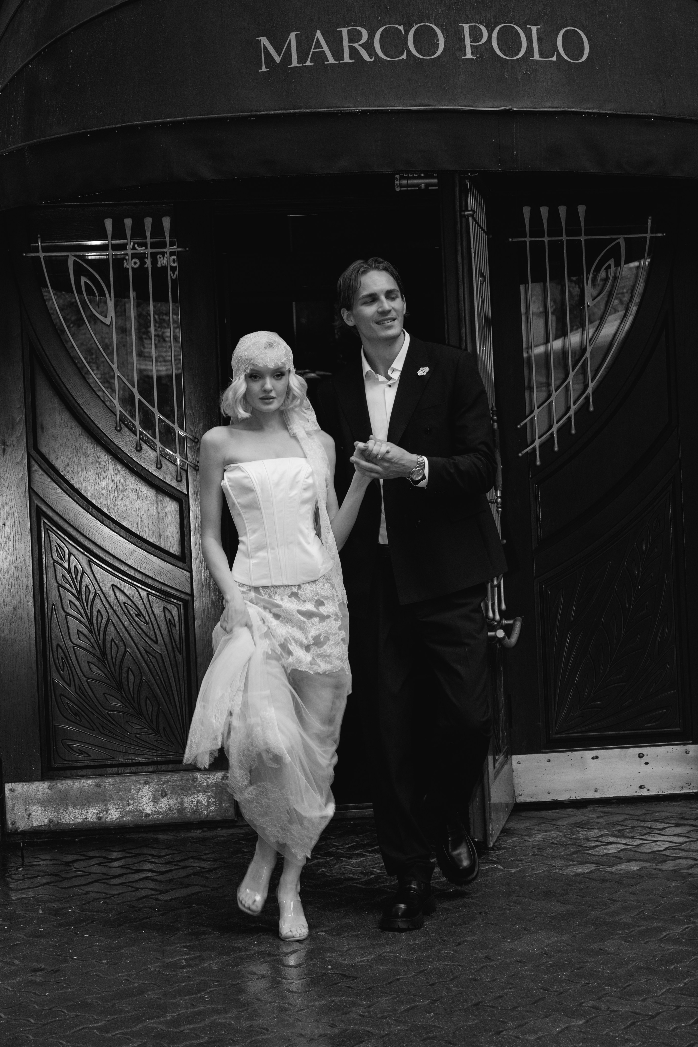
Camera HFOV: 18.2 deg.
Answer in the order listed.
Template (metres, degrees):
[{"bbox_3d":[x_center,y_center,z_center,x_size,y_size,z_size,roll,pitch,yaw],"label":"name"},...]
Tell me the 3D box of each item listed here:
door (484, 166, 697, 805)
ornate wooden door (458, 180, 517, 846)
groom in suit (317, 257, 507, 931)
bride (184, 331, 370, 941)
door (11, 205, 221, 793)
[{"bbox_3d":[0.989,-0.117,8.281,0.830,2.310,0.080,-3,1,-6],"label":"door"},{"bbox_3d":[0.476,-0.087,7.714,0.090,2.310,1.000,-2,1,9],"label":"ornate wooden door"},{"bbox_3d":[0.183,0.183,6.363,0.560,1.890,0.550,-2,1,6],"label":"groom in suit"},{"bbox_3d":[-0.205,0.302,6.174,0.520,1.690,0.500,-2,1,1],"label":"bride"},{"bbox_3d":[-0.883,-0.033,8.092,0.830,2.310,0.080,-3,1,-6],"label":"door"}]

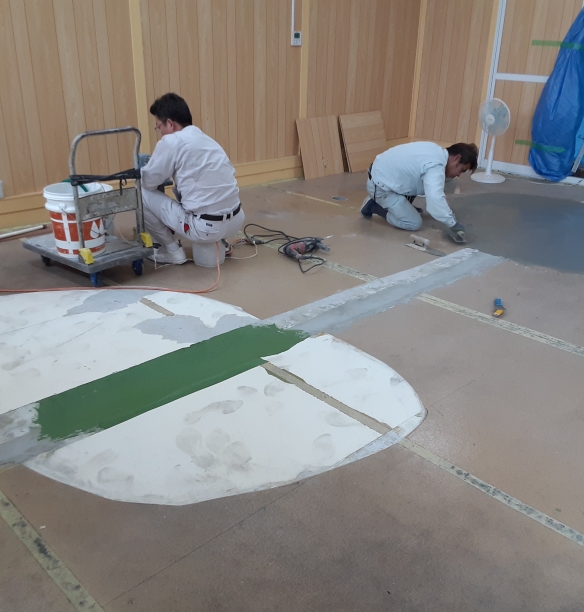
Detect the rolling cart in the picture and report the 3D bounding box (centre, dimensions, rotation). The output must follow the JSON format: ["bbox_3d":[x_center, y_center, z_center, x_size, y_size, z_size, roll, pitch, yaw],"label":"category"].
[{"bbox_3d":[-1.206,-0.611,3.677,0.690,0.860,0.450,19,29,35],"label":"rolling cart"}]

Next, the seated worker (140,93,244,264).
[{"bbox_3d":[-0.616,-0.768,3.906,0.680,1.000,0.580,19,29,35],"label":"seated worker"}]

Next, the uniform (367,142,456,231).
[{"bbox_3d":[0.930,-0.933,4.930,0.760,0.580,0.600,11,25,20],"label":"uniform"}]

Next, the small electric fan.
[{"bbox_3d":[2.068,-1.701,6.535,0.370,0.790,0.380,-14,28,-32],"label":"small electric fan"}]

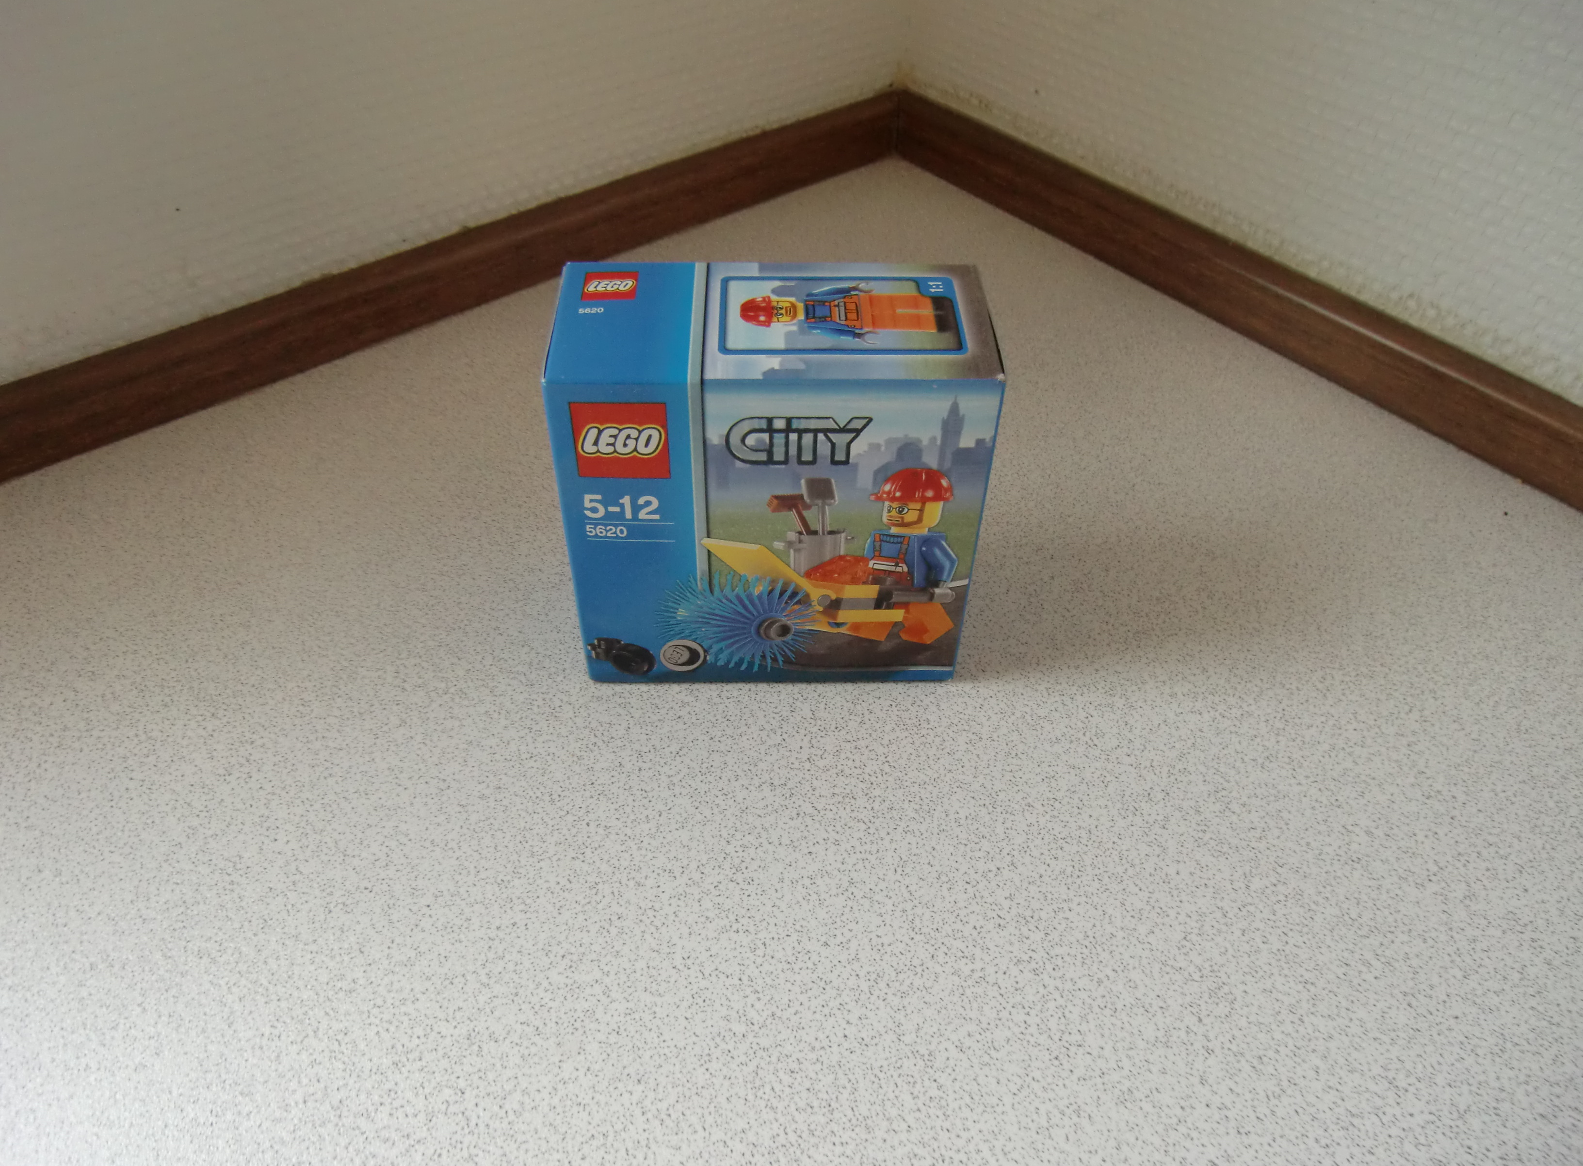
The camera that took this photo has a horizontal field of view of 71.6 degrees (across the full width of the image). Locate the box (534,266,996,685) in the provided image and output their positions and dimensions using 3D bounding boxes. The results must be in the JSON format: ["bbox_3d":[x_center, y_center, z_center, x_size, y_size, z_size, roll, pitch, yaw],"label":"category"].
[{"bbox_3d":[-0.004,-0.024,0.265,0.092,0.092,0.045,0,45,-2],"label":"box"}]

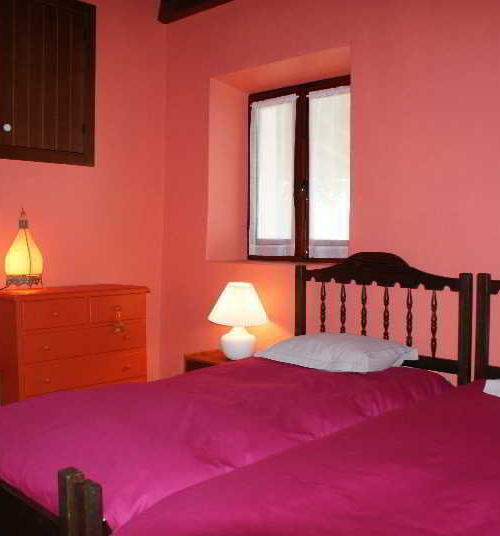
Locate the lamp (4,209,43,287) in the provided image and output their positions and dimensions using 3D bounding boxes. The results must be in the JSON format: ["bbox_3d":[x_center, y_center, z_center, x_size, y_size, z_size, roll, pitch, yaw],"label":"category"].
[{"bbox_3d":[-1.281,-0.098,3.403,0.215,0.476,0.215,3,3,44],"label":"lamp"}]

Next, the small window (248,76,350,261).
[{"bbox_3d":[0.350,-0.600,3.833,0.950,1.120,0.080,3,3,44],"label":"small window"}]

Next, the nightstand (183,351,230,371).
[{"bbox_3d":[-0.078,0.738,3.519,0.460,0.430,0.420,3,3,44],"label":"nightstand"}]

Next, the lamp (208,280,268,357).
[{"bbox_3d":[-0.069,0.305,3.471,0.335,0.443,0.335,1,2,0],"label":"lamp"}]

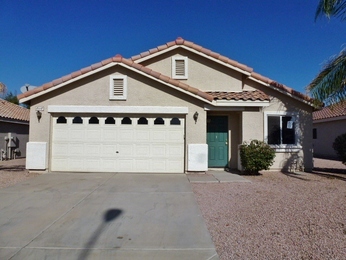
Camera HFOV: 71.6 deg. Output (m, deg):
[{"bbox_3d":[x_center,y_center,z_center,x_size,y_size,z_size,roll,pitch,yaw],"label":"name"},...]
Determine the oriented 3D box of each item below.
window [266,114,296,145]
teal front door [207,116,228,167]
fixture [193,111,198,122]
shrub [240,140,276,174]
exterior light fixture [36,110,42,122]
[{"bbox_3d":[4.324,0.004,9.550,1.170,1.190,0.100,0,-3,0],"label":"window"},{"bbox_3d":[1.753,0.476,9.520,0.920,2.040,0.080,0,-3,0],"label":"teal front door"},{"bbox_3d":[0.823,-0.427,8.550,0.190,0.440,0.220,0,-3,0],"label":"fixture"},{"bbox_3d":[2.966,0.963,8.350,1.200,1.200,1.100,0,-3,0],"label":"shrub"},{"bbox_3d":[-4.750,-0.459,8.550,0.190,0.430,0.220,0,-3,0],"label":"exterior light fixture"}]

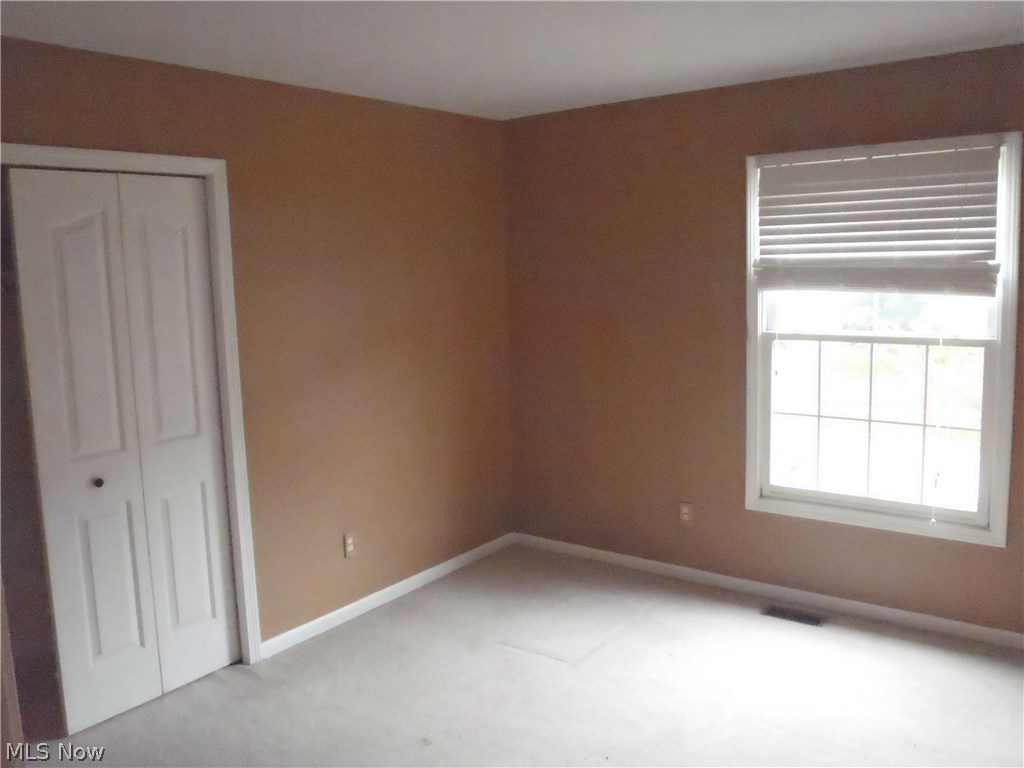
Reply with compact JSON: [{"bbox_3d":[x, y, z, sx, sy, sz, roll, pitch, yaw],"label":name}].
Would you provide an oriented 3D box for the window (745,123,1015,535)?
[{"bbox_3d":[1.573,-0.183,3.638,1.098,1.664,0.120,5,11,37],"label":"window"}]

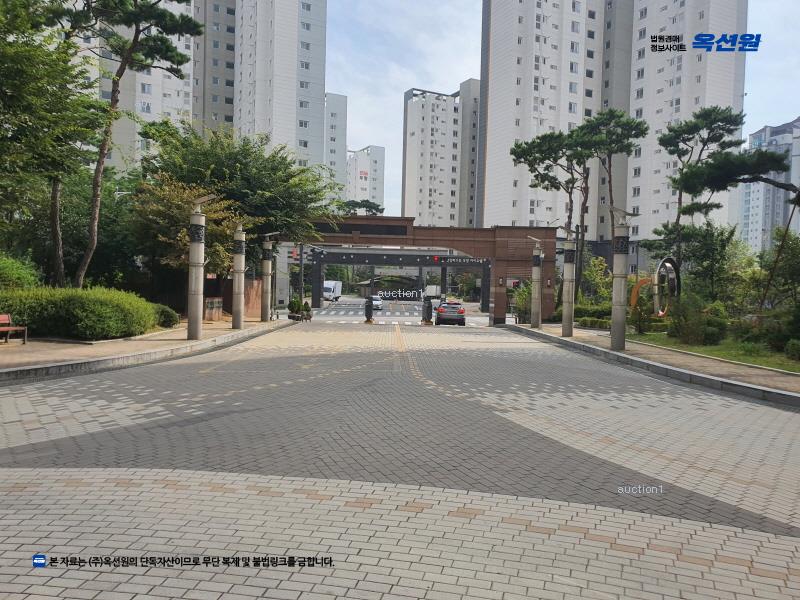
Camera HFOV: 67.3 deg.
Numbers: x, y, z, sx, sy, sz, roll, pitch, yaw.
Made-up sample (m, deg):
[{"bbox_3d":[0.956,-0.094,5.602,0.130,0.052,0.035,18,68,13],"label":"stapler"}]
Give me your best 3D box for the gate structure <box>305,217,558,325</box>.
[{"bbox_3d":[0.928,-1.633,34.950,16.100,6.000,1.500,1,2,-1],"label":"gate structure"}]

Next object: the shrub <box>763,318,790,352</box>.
[{"bbox_3d":[12.531,1.182,20.000,0.950,1.120,0.950,2,1,0],"label":"shrub"}]

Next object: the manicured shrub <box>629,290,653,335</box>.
[{"bbox_3d":[11.126,0.578,27.800,1.080,2.000,1.050,2,2,22],"label":"manicured shrub"}]

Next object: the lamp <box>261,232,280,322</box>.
[{"bbox_3d":[-6.671,-1.146,30.600,1.000,4.550,0.550,2,1,0],"label":"lamp"}]

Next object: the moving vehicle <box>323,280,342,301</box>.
[{"bbox_3d":[-9.900,-1.300,85.000,1.850,2.700,5.200,2,2,12],"label":"moving vehicle"}]

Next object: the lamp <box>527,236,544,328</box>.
[{"bbox_3d":[7.077,-0.917,31.500,0.750,4.800,0.650,1,2,0],"label":"lamp"}]

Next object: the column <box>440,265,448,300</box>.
[{"bbox_3d":[4.571,-1.187,62.000,0.600,4.700,0.600,2,1,0],"label":"column"}]

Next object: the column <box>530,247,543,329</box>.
[{"bbox_3d":[7.032,-0.645,31.000,0.520,4.250,0.520,2,1,0],"label":"column"}]

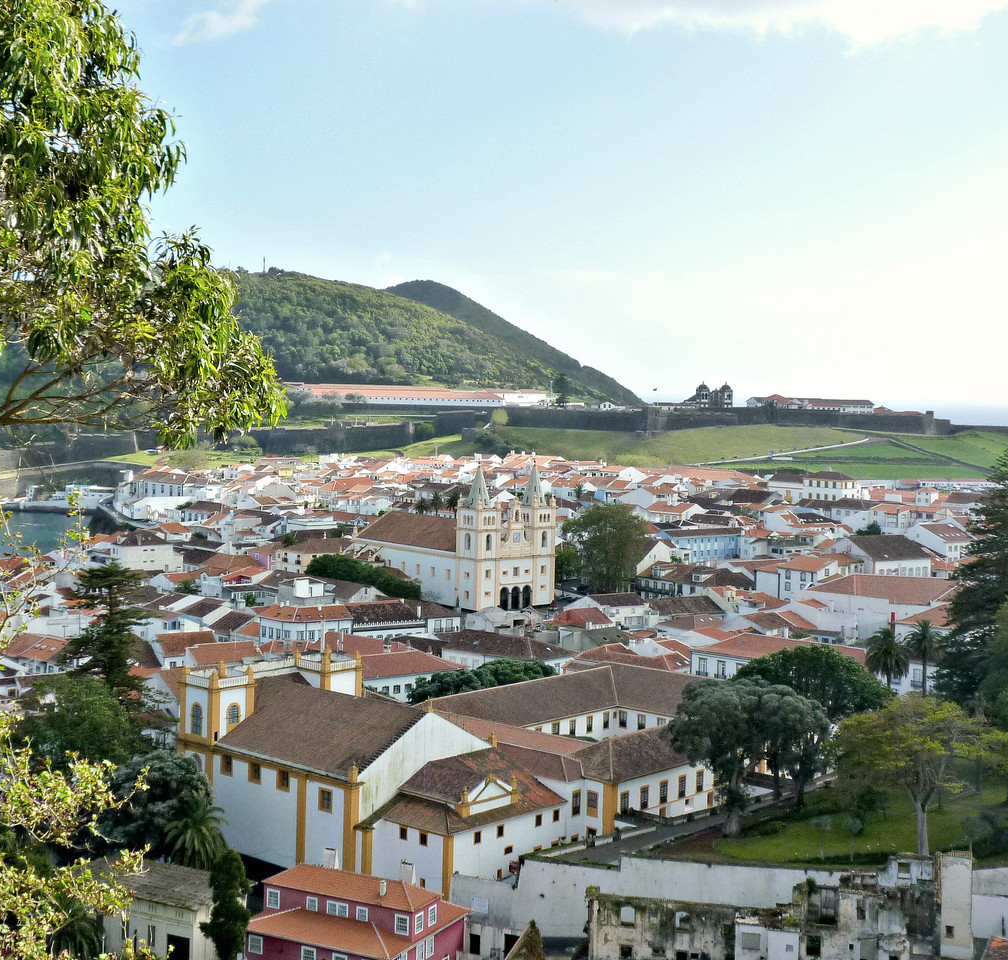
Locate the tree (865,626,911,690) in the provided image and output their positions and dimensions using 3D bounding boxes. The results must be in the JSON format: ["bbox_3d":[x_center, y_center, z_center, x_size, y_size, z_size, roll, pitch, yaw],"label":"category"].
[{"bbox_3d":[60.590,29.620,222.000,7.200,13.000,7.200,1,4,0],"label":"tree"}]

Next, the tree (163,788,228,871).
[{"bbox_3d":[-32.490,38.080,148.000,7.000,11.000,7.000,1,4,0],"label":"tree"}]

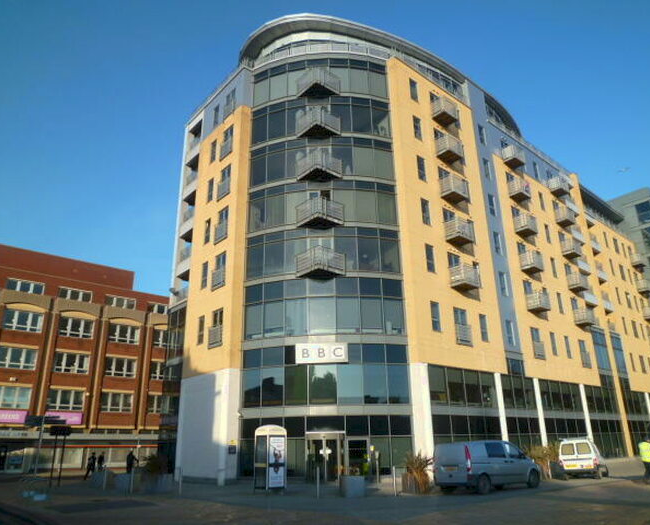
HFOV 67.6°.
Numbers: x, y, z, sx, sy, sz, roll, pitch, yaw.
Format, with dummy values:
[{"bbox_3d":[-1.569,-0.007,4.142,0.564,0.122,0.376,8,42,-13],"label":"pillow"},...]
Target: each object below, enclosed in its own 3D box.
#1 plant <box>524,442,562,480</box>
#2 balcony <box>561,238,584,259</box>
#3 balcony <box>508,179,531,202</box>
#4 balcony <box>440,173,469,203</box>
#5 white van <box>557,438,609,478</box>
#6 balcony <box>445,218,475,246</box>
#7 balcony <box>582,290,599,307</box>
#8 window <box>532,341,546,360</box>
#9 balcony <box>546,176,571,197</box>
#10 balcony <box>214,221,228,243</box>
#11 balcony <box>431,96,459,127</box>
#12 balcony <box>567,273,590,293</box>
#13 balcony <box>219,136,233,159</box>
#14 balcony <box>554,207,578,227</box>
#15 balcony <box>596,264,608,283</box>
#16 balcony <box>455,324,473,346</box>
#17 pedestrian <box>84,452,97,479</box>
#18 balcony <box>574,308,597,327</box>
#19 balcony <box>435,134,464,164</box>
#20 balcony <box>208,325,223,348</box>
[{"bbox_3d":[10.559,9.671,23.780,1.400,1.700,1.350,16,-26,-38],"label":"plant"},{"bbox_3d":[20.861,-1.081,41.021,1.509,1.203,0.986,16,-26,-38],"label":"balcony"},{"bbox_3d":[15.291,-5.619,38.031,1.600,1.300,1.050,16,-26,-38],"label":"balcony"},{"bbox_3d":[8.170,-4.606,30.655,1.550,1.198,0.906,15,-25,-38],"label":"balcony"},{"bbox_3d":[12.984,9.773,24.293,1.710,1.820,4.150,-14,-23,32],"label":"white van"},{"bbox_3d":[8.179,-1.831,29.501,1.499,1.242,1.016,16,-26,-38],"label":"balcony"},{"bbox_3d":[23.339,3.186,43.039,2.600,1.100,1.000,16,-26,-38],"label":"balcony"},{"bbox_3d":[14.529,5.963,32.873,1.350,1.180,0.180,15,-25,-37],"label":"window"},{"bbox_3d":[20.841,-6.714,43.117,1.509,1.213,0.986,16,-26,-38],"label":"balcony"},{"bbox_3d":[-6.488,-1.909,29.903,0.250,1.220,1.500,16,-26,-38],"label":"balcony"},{"bbox_3d":[8.031,-10.100,32.570,1.550,1.198,0.906,15,-25,-38],"label":"balcony"},{"bbox_3d":[21.167,1.670,40.720,1.650,1.300,1.050,16,-26,-38],"label":"balcony"},{"bbox_3d":[-6.360,-7.236,30.990,0.220,1.270,1.470,16,-26,-38],"label":"balcony"},{"bbox_3d":[20.814,-3.920,42.043,1.509,1.203,0.986,16,-26,-38],"label":"balcony"},{"bbox_3d":[25.319,1.023,45.079,2.063,1.258,1.000,15,-25,-38],"label":"balcony"},{"bbox_3d":[8.136,4.217,28.228,1.520,1.220,0.250,16,-26,-38],"label":"balcony"},{"bbox_3d":[-14.971,13.043,30.983,0.750,1.680,0.550,11,-23,-31],"label":"pedestrian"},{"bbox_3d":[20.614,4.373,38.541,1.643,1.198,0.906,15,-25,-38],"label":"balcony"},{"bbox_3d":[8.129,-7.337,31.702,1.500,1.240,0.950,15,-25,-37],"label":"balcony"},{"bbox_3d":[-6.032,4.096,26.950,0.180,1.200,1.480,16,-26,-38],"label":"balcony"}]

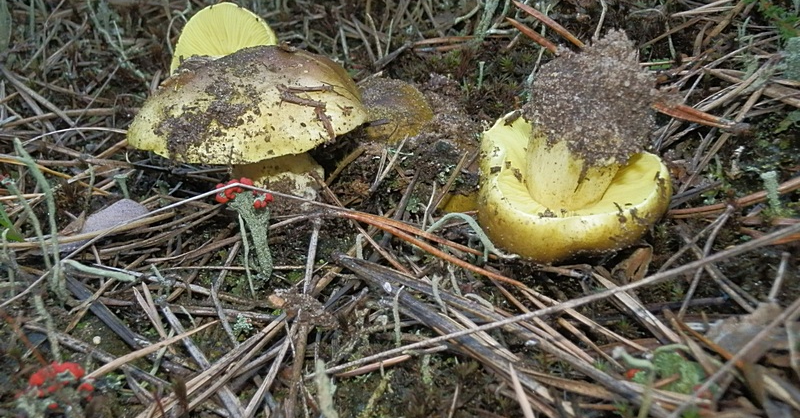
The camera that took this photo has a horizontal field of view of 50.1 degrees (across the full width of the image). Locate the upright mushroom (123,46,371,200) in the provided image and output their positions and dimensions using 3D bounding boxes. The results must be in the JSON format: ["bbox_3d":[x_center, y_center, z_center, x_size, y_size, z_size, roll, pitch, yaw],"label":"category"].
[{"bbox_3d":[-0.049,-0.029,0.279,0.078,0.049,0.078,-3,19,0],"label":"upright mushroom"}]

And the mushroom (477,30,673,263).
[{"bbox_3d":[0.055,-0.019,0.257,0.060,0.065,0.060,12,30,0],"label":"mushroom"}]

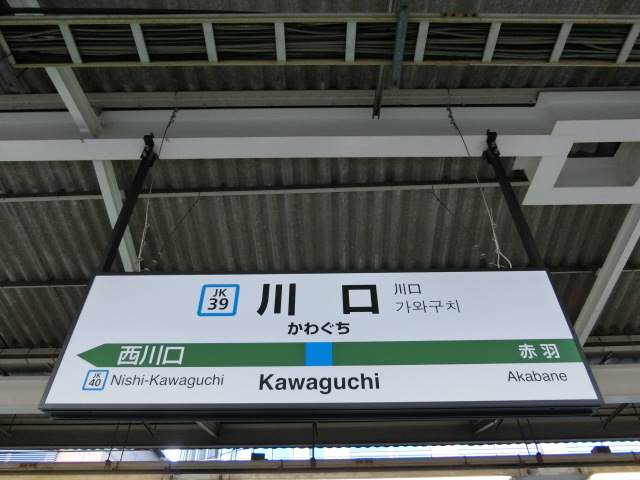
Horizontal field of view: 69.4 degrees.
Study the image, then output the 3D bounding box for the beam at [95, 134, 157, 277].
[{"bbox_3d":[-1.004,-0.196,2.461,0.085,1.000,0.150,0,-43,0],"label":"beam"}]

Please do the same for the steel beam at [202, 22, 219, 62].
[{"bbox_3d":[-0.466,-0.845,1.983,0.039,0.025,0.185,0,-43,0],"label":"steel beam"}]

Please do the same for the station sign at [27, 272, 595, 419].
[{"bbox_3d":[0.009,0.407,1.921,2.050,0.630,0.110,0,-43,0],"label":"station sign"}]

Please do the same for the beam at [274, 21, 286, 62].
[{"bbox_3d":[-0.167,-0.847,1.985,0.039,0.025,0.185,0,-43,0],"label":"beam"}]

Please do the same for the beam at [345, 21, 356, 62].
[{"bbox_3d":[0.133,-0.849,1.986,0.039,0.025,0.185,0,-43,0],"label":"beam"}]

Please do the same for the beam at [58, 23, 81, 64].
[{"bbox_3d":[-1.060,-0.841,1.981,0.039,0.025,0.185,0,-43,0],"label":"beam"}]

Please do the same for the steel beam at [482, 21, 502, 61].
[{"bbox_3d":[0.738,-0.853,1.988,0.039,0.025,0.185,0,-43,0],"label":"steel beam"}]

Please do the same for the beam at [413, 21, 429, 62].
[{"bbox_3d":[0.436,-0.851,1.987,0.039,0.025,0.185,0,-43,0],"label":"beam"}]

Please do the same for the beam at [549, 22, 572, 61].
[{"bbox_3d":[1.037,-0.855,1.990,0.039,0.025,0.185,0,-43,0],"label":"beam"}]

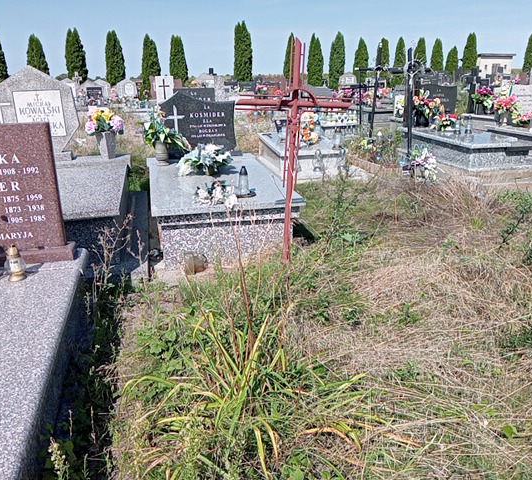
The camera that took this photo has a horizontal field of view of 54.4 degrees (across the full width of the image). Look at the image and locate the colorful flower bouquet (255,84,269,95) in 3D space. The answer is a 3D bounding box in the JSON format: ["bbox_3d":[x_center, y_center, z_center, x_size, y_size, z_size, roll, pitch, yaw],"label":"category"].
[{"bbox_3d":[-0.134,-5.072,17.500,0.443,0.374,0.332,-4,18,-13],"label":"colorful flower bouquet"}]

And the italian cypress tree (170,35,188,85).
[{"bbox_3d":[-5.166,-10.288,30.932,1.120,3.709,1.120,-4,18,-8],"label":"italian cypress tree"}]

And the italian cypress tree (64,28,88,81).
[{"bbox_3d":[-12.160,-11.351,33.673,1.402,4.469,1.402,-4,18,-13],"label":"italian cypress tree"}]

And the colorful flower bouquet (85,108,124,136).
[{"bbox_3d":[-1.713,-1.257,5.500,0.382,0.296,0.305,-4,18,-13],"label":"colorful flower bouquet"}]

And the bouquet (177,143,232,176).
[{"bbox_3d":[-0.535,-0.700,4.500,0.460,0.260,0.340,-5,18,-12],"label":"bouquet"}]

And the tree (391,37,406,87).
[{"bbox_3d":[7.806,-10.156,29.954,0.752,2.913,0.730,-1,19,0],"label":"tree"}]

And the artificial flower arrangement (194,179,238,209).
[{"bbox_3d":[-0.393,-0.371,4.100,0.352,0.197,0.264,-4,18,-13],"label":"artificial flower arrangement"}]

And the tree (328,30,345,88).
[{"bbox_3d":[3.803,-9.518,27.832,0.860,3.144,0.834,-1,19,0],"label":"tree"}]

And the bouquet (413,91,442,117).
[{"bbox_3d":[2.885,-2.422,9.220,0.552,0.481,0.420,-5,19,-12],"label":"bouquet"}]

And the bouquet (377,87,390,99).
[{"bbox_3d":[3.874,-4.845,17.000,0.413,0.397,0.310,-4,18,-13],"label":"bouquet"}]

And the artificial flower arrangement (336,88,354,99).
[{"bbox_3d":[2.399,-4.405,15.620,0.543,0.332,0.380,-5,19,-12],"label":"artificial flower arrangement"}]

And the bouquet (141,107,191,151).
[{"bbox_3d":[-1.018,-1.152,5.350,0.471,0.476,0.353,-4,18,-13],"label":"bouquet"}]

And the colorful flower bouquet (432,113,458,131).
[{"bbox_3d":[3.023,-1.993,8.700,0.400,0.291,0.300,-4,18,-13],"label":"colorful flower bouquet"}]

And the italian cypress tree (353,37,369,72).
[{"bbox_3d":[7.906,-14.695,43.684,1.246,4.544,1.246,-4,18,-13],"label":"italian cypress tree"}]

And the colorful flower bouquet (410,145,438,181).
[{"bbox_3d":[2.054,-1.010,6.750,0.350,0.430,0.330,-3,18,-6],"label":"colorful flower bouquet"}]

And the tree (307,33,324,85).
[{"bbox_3d":[2.596,-9.187,27.095,0.864,3.015,0.838,-1,19,0],"label":"tree"}]

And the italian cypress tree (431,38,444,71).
[{"bbox_3d":[12.571,-12.810,37.976,1.000,3.654,1.000,4,18,17],"label":"italian cypress tree"}]

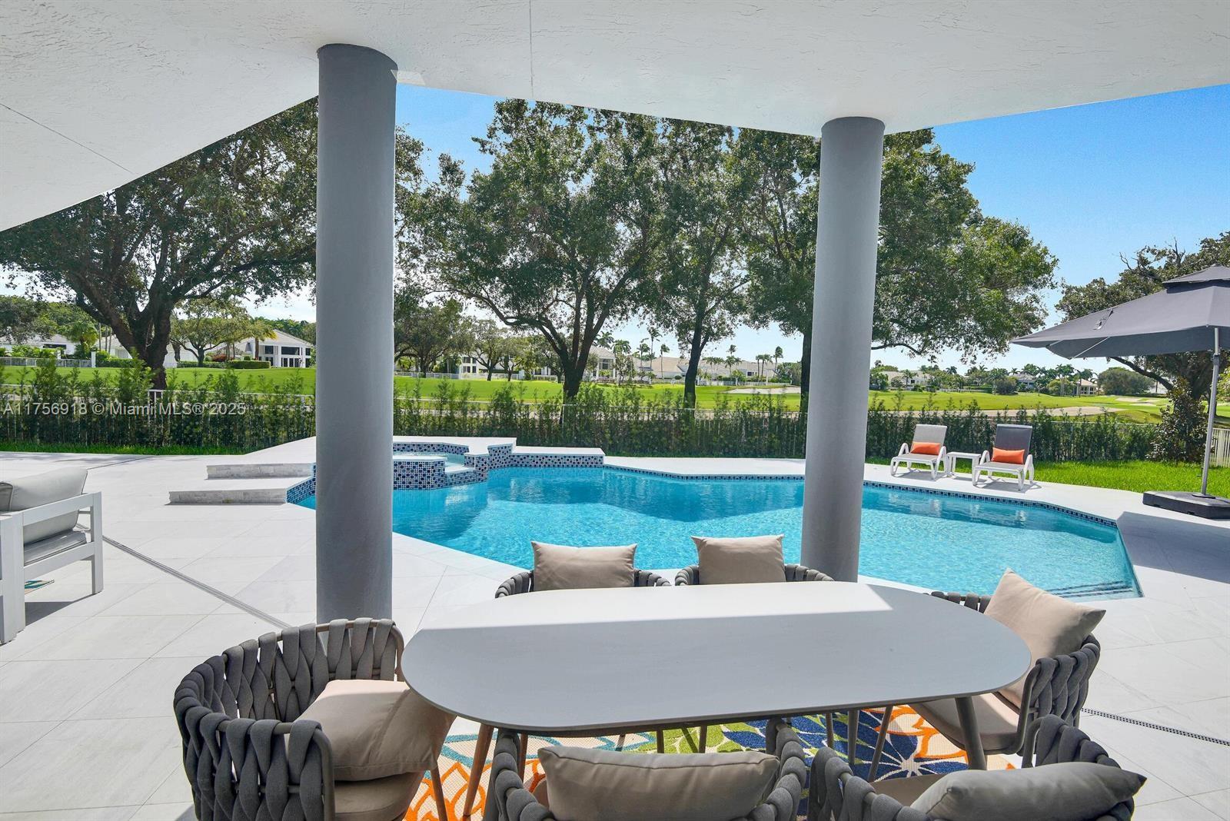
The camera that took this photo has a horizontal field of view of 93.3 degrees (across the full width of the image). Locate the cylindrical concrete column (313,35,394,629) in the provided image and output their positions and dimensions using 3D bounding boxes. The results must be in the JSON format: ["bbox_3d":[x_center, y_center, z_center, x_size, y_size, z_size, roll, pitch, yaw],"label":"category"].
[{"bbox_3d":[-1.188,-0.084,2.673,0.315,2.935,0.315,2,3,0],"label":"cylindrical concrete column"}]

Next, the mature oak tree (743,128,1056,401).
[{"bbox_3d":[9.505,-4.650,19.253,8.600,10.680,8.200,3,4,26],"label":"mature oak tree"}]

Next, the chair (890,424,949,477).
[{"bbox_3d":[5.723,0.700,10.877,0.680,0.950,1.450,4,4,36],"label":"chair"}]

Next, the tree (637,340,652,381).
[{"bbox_3d":[6.644,-11.039,129.573,3.200,9.030,3.200,2,3,3],"label":"tree"}]

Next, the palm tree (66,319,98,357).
[{"bbox_3d":[-76.903,-9.969,83.701,3.700,6.530,3.700,-1,4,-42],"label":"palm tree"}]

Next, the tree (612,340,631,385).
[{"bbox_3d":[1.372,-10.870,127.588,3.900,9.740,3.900,2,3,0],"label":"tree"}]

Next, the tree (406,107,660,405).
[{"bbox_3d":[-2.481,-4.755,17.965,8.000,10.930,7.600,1,3,-8],"label":"tree"}]

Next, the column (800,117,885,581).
[{"bbox_3d":[1.228,-0.041,3.199,0.315,2.935,0.315,2,3,0],"label":"column"}]

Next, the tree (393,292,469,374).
[{"bbox_3d":[-36.580,-14.561,111.418,16.000,16.490,15.000,1,3,-18],"label":"tree"}]

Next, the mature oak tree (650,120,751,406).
[{"bbox_3d":[2.817,-4.967,19.246,4.600,11.320,4.800,2,3,8],"label":"mature oak tree"}]

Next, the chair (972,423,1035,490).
[{"bbox_3d":[6.725,0.776,10.060,0.680,0.950,1.450,4,4,39],"label":"chair"}]

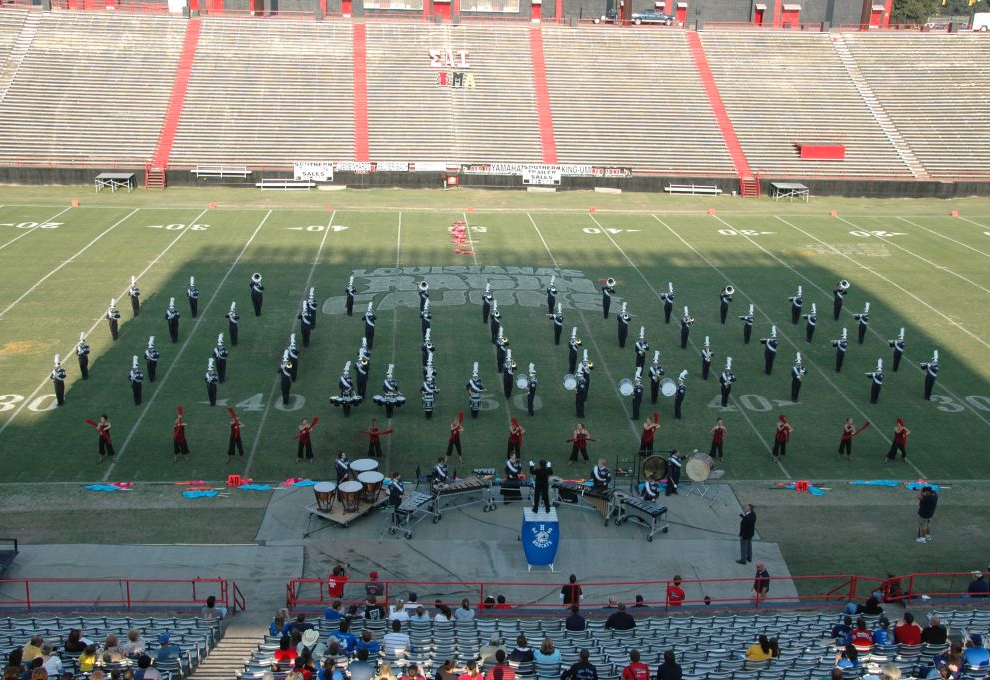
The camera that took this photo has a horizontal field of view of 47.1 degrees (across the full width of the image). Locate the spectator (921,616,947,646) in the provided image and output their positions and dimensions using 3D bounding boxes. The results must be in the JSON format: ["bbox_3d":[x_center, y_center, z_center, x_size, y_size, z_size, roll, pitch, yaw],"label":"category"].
[{"bbox_3d":[9.161,6.315,24.060,0.560,1.280,0.780,0,17,-4],"label":"spectator"}]

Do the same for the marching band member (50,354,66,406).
[{"bbox_3d":[-16.332,1.516,42.571,0.600,2.040,0.580,-1,17,-9],"label":"marching band member"}]

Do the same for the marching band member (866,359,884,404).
[{"bbox_3d":[15.372,1.662,46.026,0.640,1.891,0.400,3,17,6],"label":"marching band member"}]

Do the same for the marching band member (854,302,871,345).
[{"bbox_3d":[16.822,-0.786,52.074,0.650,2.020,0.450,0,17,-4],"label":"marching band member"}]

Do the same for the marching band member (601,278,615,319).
[{"bbox_3d":[5.557,-2.010,55.388,0.620,2.030,0.750,-3,17,-14],"label":"marching band member"}]

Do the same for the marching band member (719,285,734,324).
[{"bbox_3d":[11.143,-1.727,55.026,0.600,1.880,0.700,0,17,-4],"label":"marching band member"}]

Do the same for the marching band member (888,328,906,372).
[{"bbox_3d":[17.283,0.446,48.791,0.680,1.957,0.480,0,17,-4],"label":"marching band member"}]

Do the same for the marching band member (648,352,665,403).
[{"bbox_3d":[6.331,1.473,44.407,0.610,2.186,0.500,-1,17,-9],"label":"marching band member"}]

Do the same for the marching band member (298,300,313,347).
[{"bbox_3d":[-8.554,-0.753,51.361,0.680,2.163,0.515,0,17,-4],"label":"marching band member"}]

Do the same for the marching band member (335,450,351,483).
[{"bbox_3d":[-4.745,4.192,35.140,0.550,1.620,0.500,-15,23,-42],"label":"marching band member"}]

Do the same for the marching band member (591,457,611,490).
[{"bbox_3d":[3.424,4.607,36.359,0.620,1.717,0.500,4,17,8],"label":"marching band member"}]

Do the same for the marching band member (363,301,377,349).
[{"bbox_3d":[-5.447,-0.585,49.713,0.640,2.100,0.600,0,17,-4],"label":"marching band member"}]

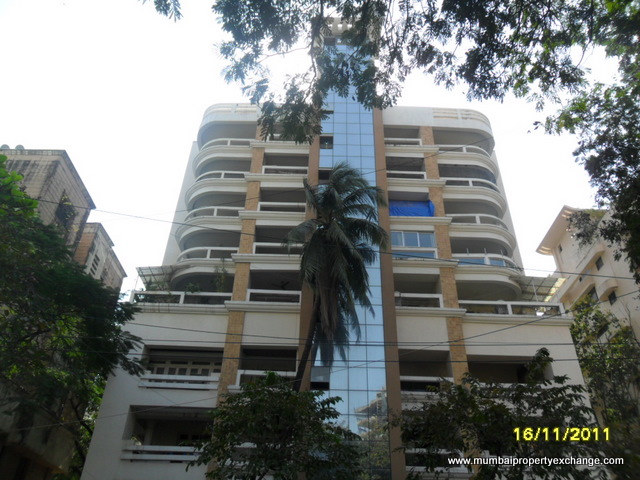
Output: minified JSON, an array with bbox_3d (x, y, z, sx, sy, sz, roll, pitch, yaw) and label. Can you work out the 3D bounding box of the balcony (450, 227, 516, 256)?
[{"bbox_3d":[10.185,0.119,30.860,4.778,1.220,2.186,2,-36,0],"label":"balcony"}]

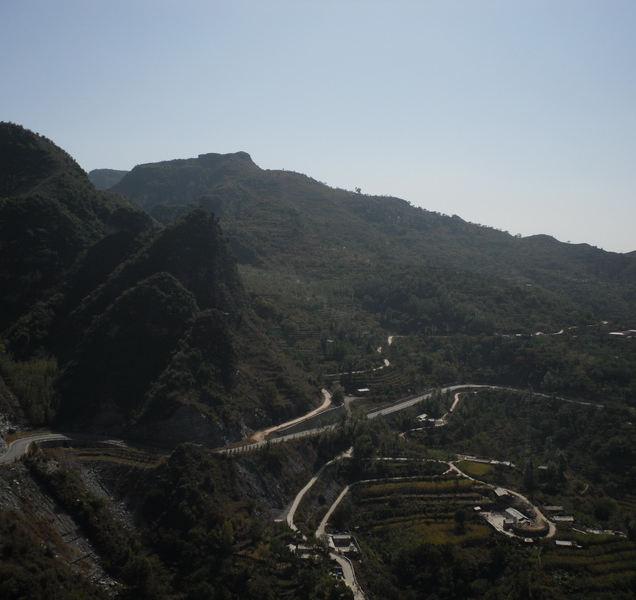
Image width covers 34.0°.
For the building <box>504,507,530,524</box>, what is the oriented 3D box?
[{"bbox_3d":[108.833,117.718,567.801,5.814,3.324,16.737,-4,10,-21],"label":"building"}]

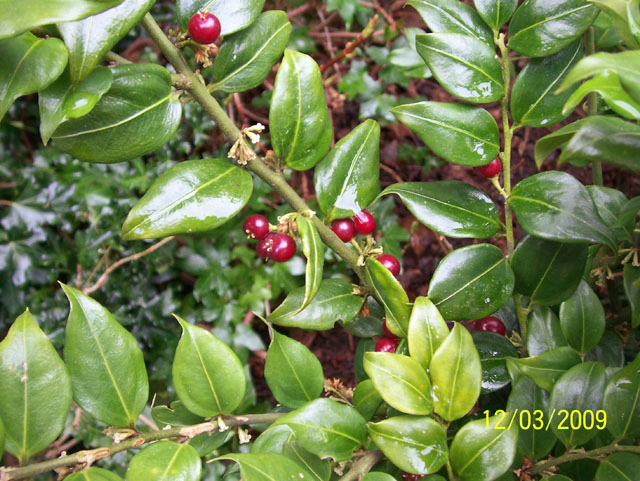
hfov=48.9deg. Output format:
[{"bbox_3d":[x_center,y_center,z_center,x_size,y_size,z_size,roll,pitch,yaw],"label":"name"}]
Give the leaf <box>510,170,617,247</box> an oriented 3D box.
[{"bbox_3d":[0.084,-0.008,0.241,0.039,0.008,0.025,27,69,4],"label":"leaf"}]

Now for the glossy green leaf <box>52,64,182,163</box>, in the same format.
[{"bbox_3d":[-0.068,-0.042,0.237,0.045,0.009,0.028,-20,75,-6],"label":"glossy green leaf"}]

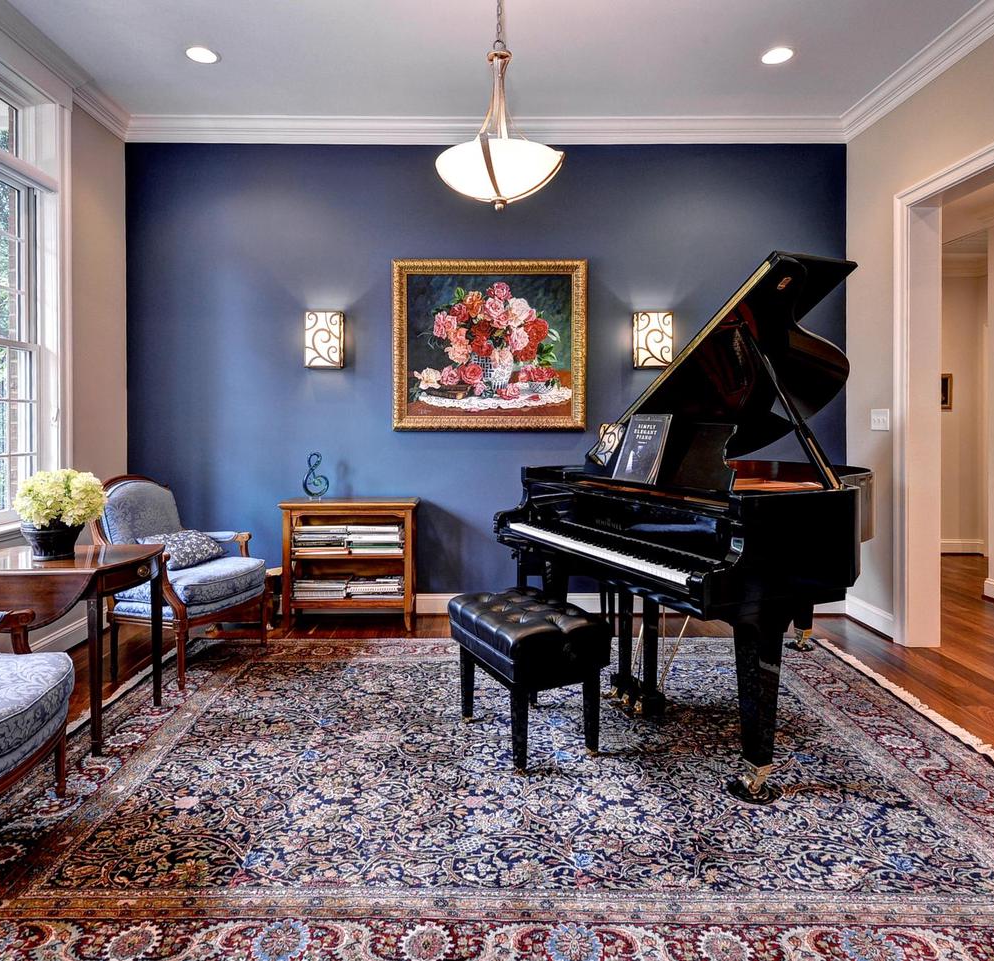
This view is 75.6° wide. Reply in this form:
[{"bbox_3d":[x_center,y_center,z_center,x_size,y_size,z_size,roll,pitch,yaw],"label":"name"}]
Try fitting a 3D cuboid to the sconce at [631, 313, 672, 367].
[{"bbox_3d":[0.975,-0.873,4.015,0.226,0.355,0.100,0,3,-1],"label":"sconce"}]

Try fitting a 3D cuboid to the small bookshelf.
[{"bbox_3d":[-0.877,0.498,3.911,0.819,0.735,0.309,0,3,-1],"label":"small bookshelf"}]

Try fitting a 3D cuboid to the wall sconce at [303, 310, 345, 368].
[{"bbox_3d":[-1.084,-0.876,4.015,0.226,0.355,0.100,0,3,-1],"label":"wall sconce"}]

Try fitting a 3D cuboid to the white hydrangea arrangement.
[{"bbox_3d":[-1.739,0.072,2.550,0.320,0.240,0.310,0,3,-1],"label":"white hydrangea arrangement"}]

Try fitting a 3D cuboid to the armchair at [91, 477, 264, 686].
[{"bbox_3d":[-1.632,0.449,3.299,0.720,0.950,0.660,1,3,17],"label":"armchair"}]

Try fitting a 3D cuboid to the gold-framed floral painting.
[{"bbox_3d":[-0.047,-0.849,4.040,1.221,1.073,0.050,0,3,-1],"label":"gold-framed floral painting"}]

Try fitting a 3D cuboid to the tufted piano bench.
[{"bbox_3d":[0.117,0.760,2.505,0.400,0.480,0.580,-1,3,-24],"label":"tufted piano bench"}]

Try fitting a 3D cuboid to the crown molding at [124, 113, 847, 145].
[{"bbox_3d":[-0.066,-2.205,4.025,4.579,0.144,0.080,0,3,-1],"label":"crown molding"}]

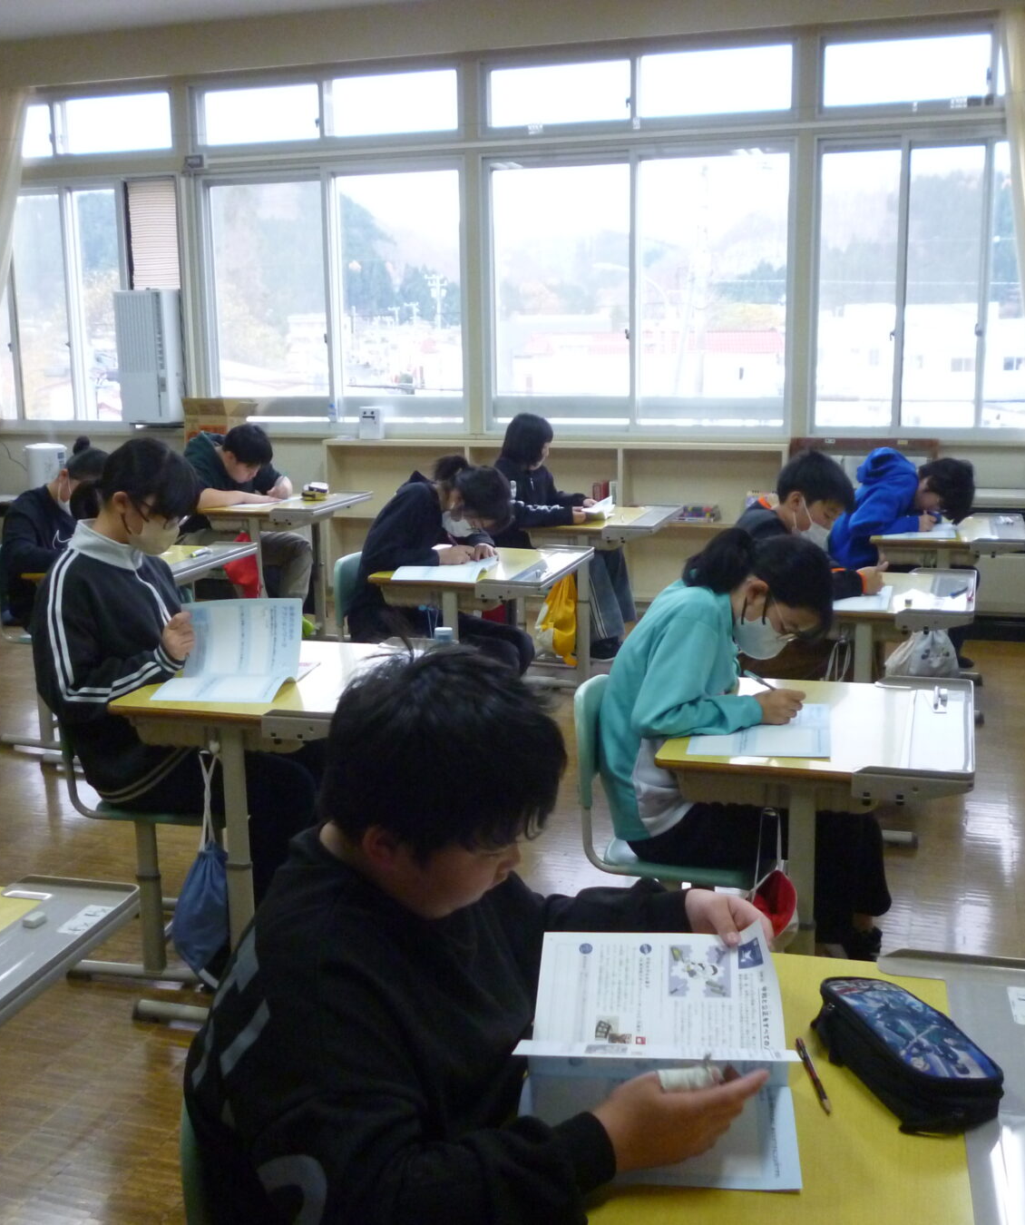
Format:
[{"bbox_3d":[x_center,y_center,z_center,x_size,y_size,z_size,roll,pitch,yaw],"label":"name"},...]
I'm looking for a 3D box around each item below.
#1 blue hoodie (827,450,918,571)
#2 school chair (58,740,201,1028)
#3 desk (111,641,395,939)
[{"bbox_3d":[1.342,-0.351,4.893,0.390,0.535,0.460,3,12,18],"label":"blue hoodie"},{"bbox_3d":[-0.749,0.425,2.965,0.435,0.730,0.370,3,12,18],"label":"school chair"},{"bbox_3d":[-0.444,0.477,2.879,0.540,0.724,0.630,3,13,16],"label":"desk"}]

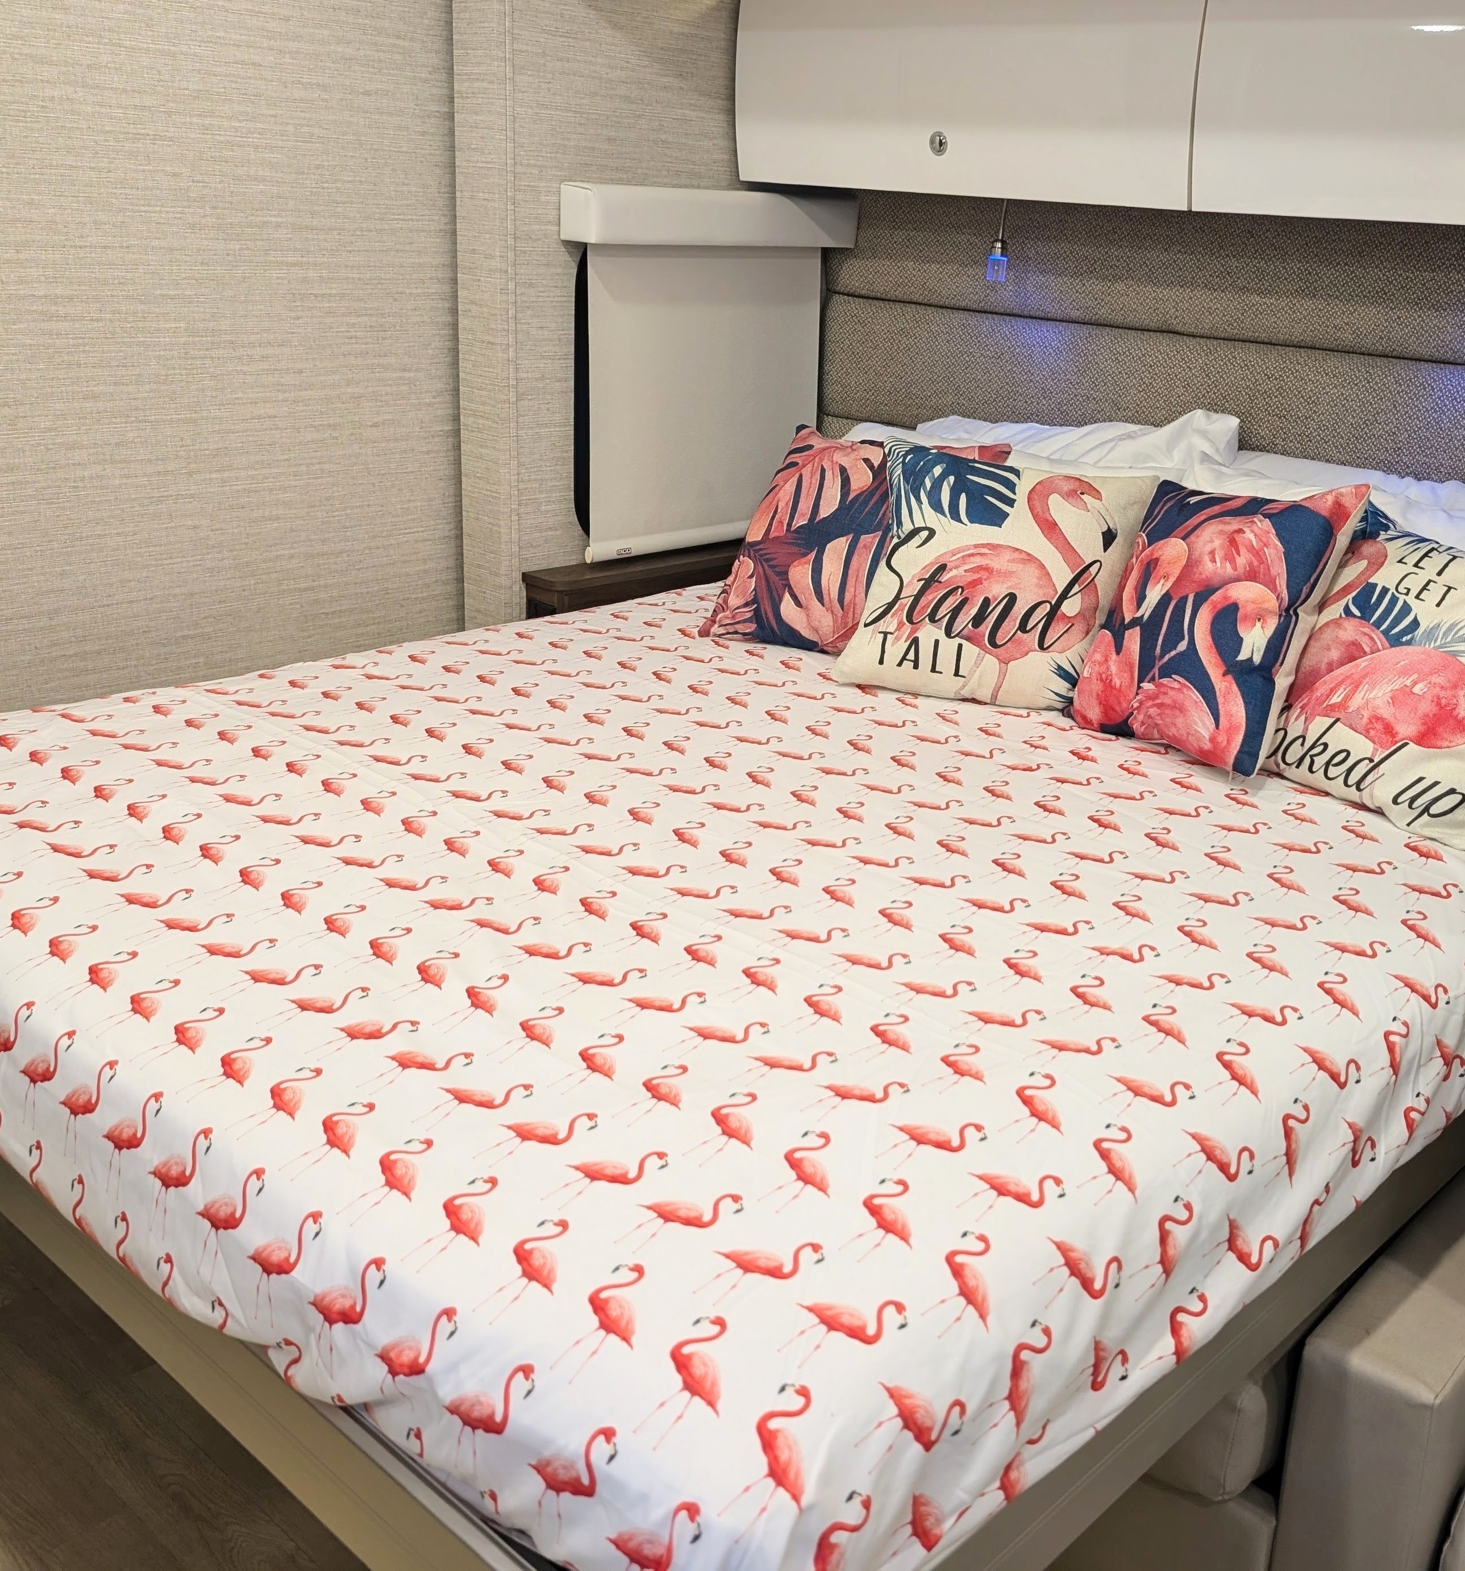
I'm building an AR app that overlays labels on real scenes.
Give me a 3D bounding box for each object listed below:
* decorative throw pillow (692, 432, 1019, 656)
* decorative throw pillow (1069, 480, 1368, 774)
[{"bbox_3d":[0.215,-0.415,2.500,0.420,0.420,0.130,15,-15,37],"label":"decorative throw pillow"},{"bbox_3d":[0.717,-0.259,2.200,0.130,0.420,0.410,20,4,-33],"label":"decorative throw pillow"}]

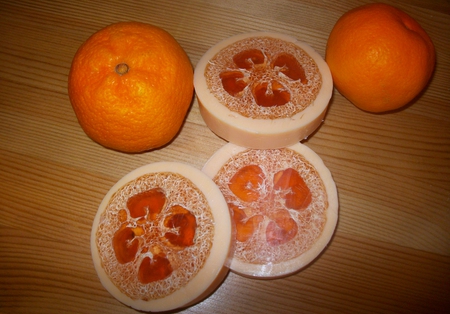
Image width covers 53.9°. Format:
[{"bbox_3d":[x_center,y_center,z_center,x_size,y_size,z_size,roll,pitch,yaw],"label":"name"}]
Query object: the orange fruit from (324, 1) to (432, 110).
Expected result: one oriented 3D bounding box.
[{"bbox_3d":[0.095,-0.060,0.274,0.064,0.065,0.064,-1,68,4],"label":"orange fruit"}]

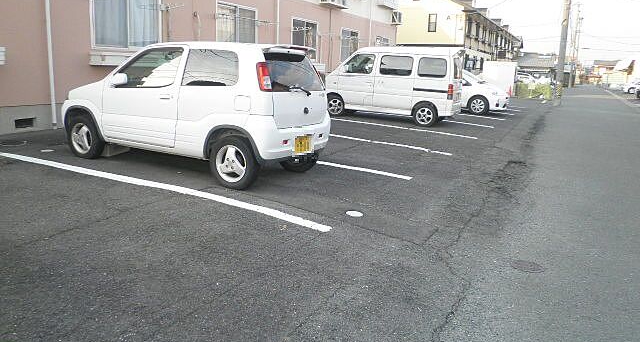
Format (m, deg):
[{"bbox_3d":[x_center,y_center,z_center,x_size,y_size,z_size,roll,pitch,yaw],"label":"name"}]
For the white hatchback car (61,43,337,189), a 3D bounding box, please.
[{"bbox_3d":[-1.606,-0.850,6.020,3.390,1.530,1.475,10,15,26],"label":"white hatchback car"}]

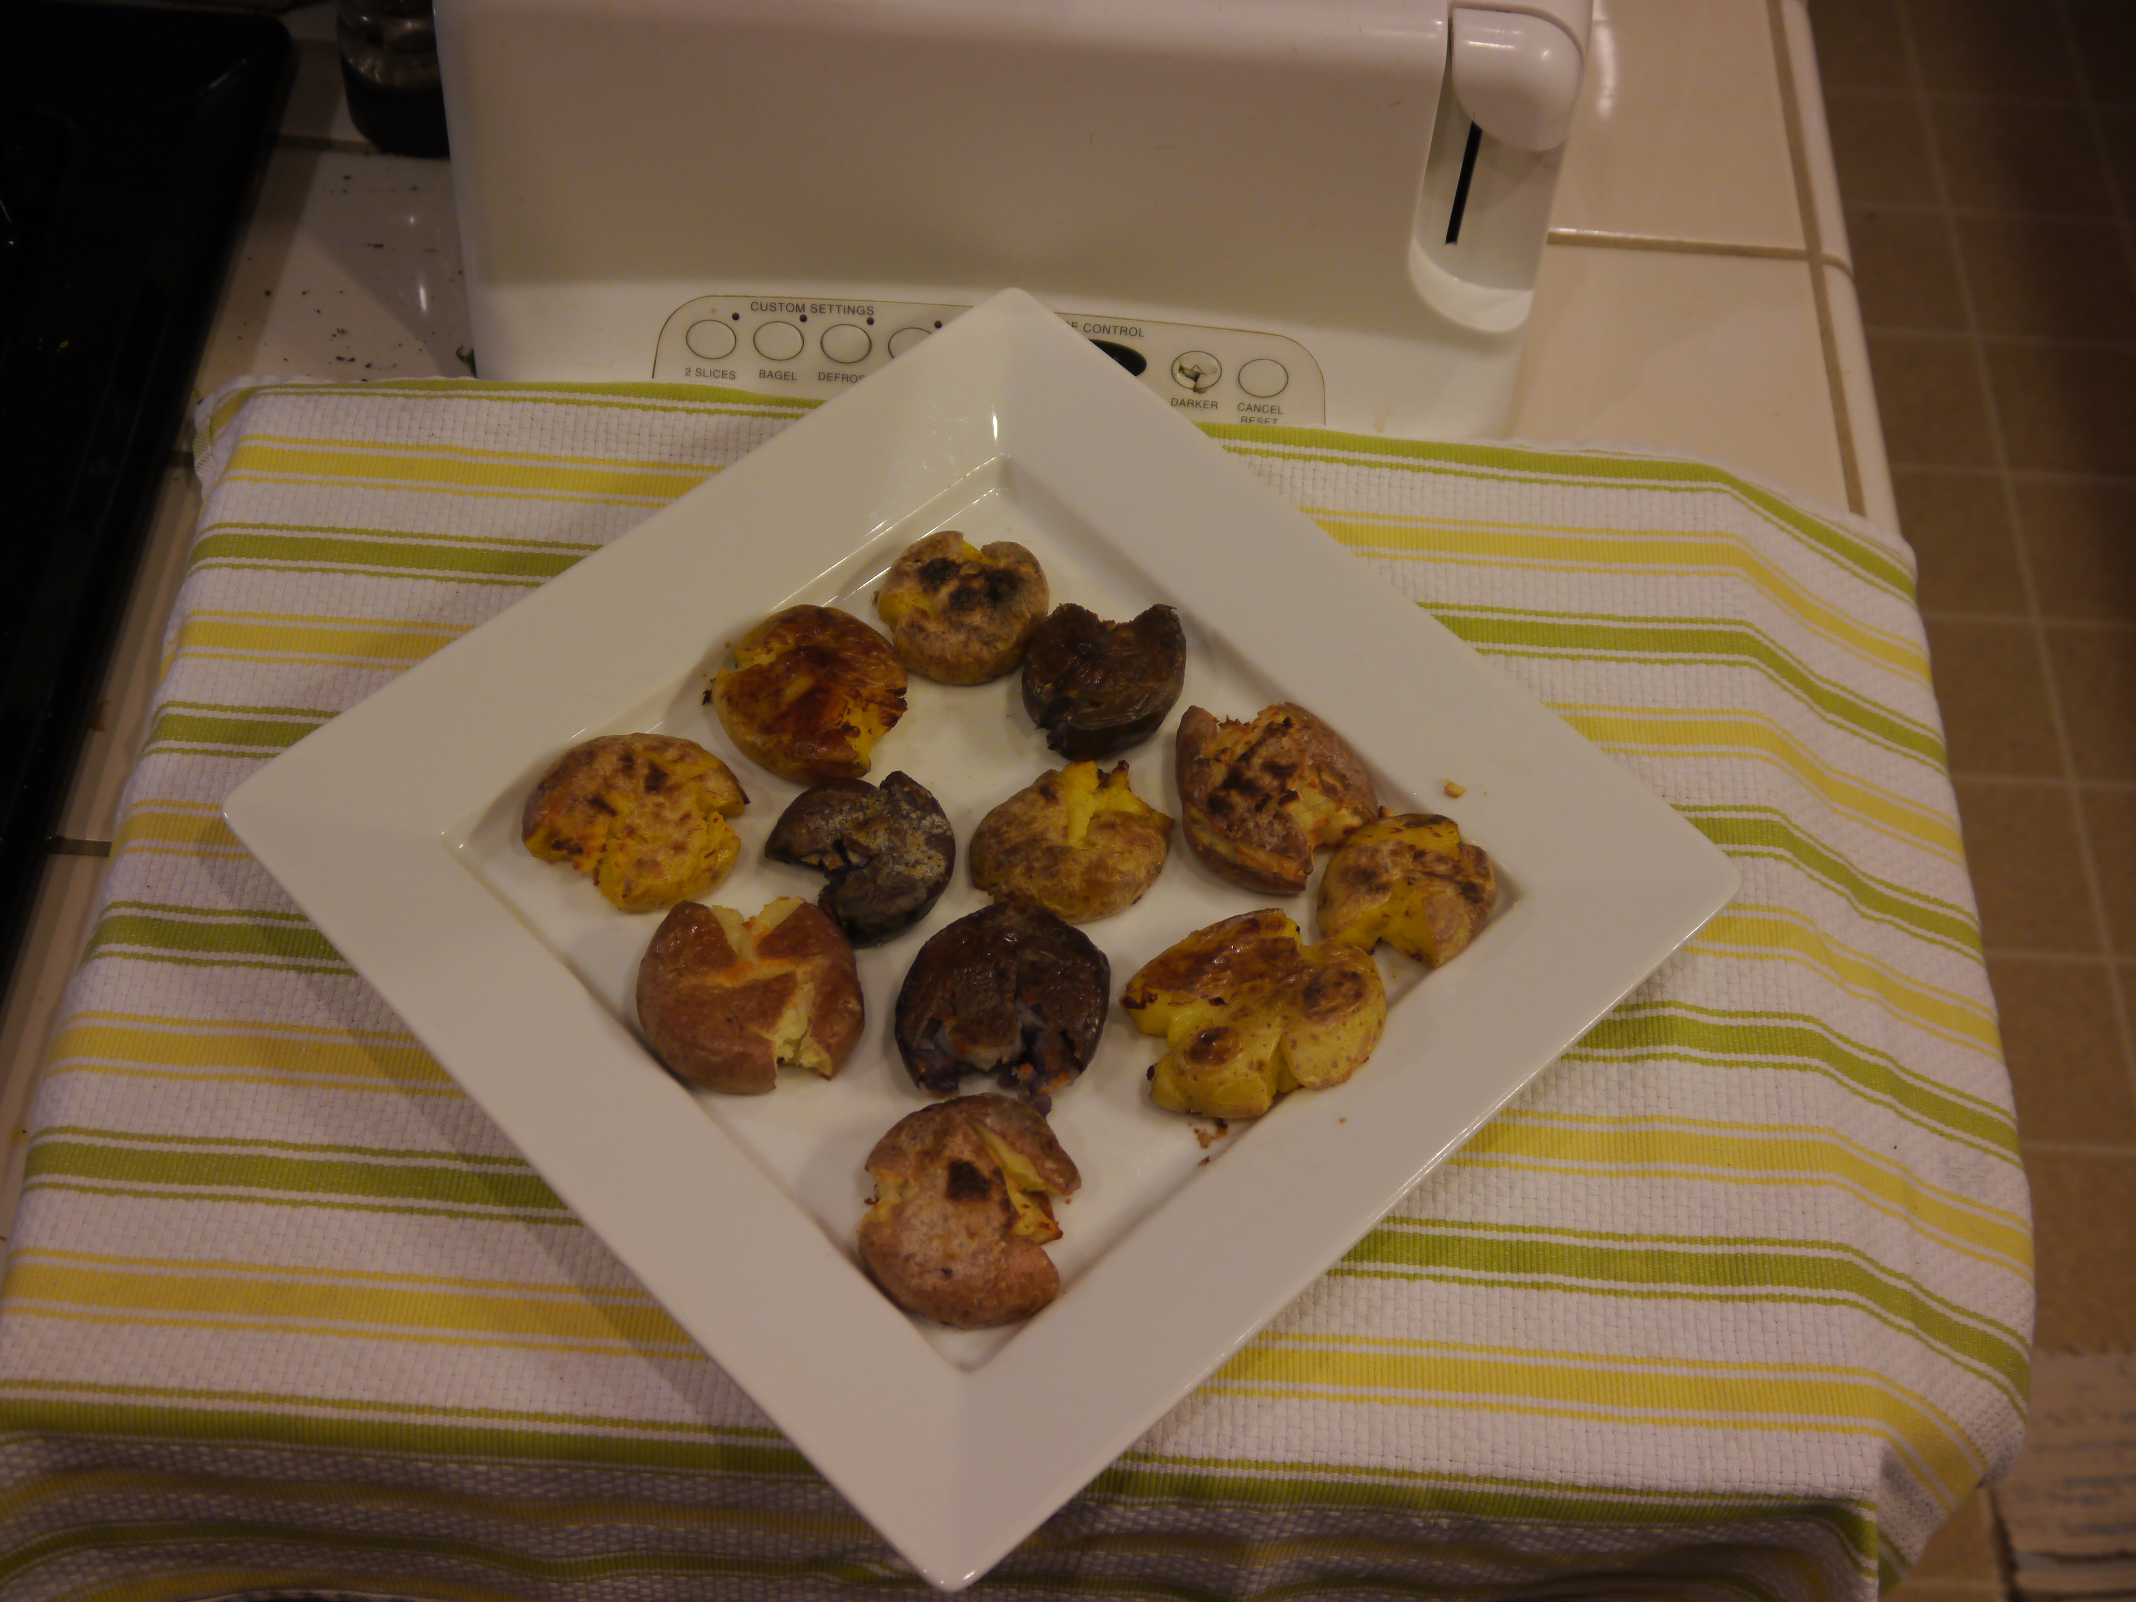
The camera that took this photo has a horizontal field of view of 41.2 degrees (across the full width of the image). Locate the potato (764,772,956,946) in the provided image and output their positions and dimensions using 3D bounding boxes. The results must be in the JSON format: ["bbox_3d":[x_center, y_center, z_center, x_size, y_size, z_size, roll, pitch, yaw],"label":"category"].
[{"bbox_3d":[-0.059,0.015,0.814,0.053,0.022,0.054,31,59,17],"label":"potato"}]

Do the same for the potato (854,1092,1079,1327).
[{"bbox_3d":[-0.026,0.109,0.749,0.060,0.026,0.065,5,55,0],"label":"potato"}]

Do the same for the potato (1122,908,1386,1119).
[{"bbox_3d":[0.051,0.059,0.787,0.076,0.028,0.059,-19,59,-16],"label":"potato"}]

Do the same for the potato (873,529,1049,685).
[{"bbox_3d":[-0.032,-0.059,0.867,0.052,0.022,0.055,2,55,-2],"label":"potato"}]

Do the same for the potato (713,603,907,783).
[{"bbox_3d":[-0.077,-0.032,0.845,0.057,0.024,0.059,2,55,-2],"label":"potato"}]

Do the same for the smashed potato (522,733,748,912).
[{"bbox_3d":[-0.124,0.006,0.815,0.065,0.025,0.055,14,56,6],"label":"smashed potato"}]

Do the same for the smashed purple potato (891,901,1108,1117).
[{"bbox_3d":[-0.018,0.058,0.785,0.058,0.025,0.063,2,55,-2],"label":"smashed purple potato"}]

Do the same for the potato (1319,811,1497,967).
[{"bbox_3d":[0.098,0.026,0.818,0.047,0.021,0.052,39,62,21],"label":"potato"}]

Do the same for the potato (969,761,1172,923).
[{"bbox_3d":[0.001,0.012,0.820,0.061,0.023,0.048,-23,60,-18],"label":"potato"}]

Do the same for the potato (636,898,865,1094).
[{"bbox_3d":[-0.088,0.054,0.783,0.065,0.026,0.058,11,55,4],"label":"potato"}]

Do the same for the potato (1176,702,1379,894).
[{"bbox_3d":[0.059,-0.002,0.831,0.059,0.026,0.064,-11,57,-11],"label":"potato"}]

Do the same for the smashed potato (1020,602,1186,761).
[{"bbox_3d":[0.011,-0.038,0.855,0.047,0.022,0.060,21,57,11],"label":"smashed potato"}]

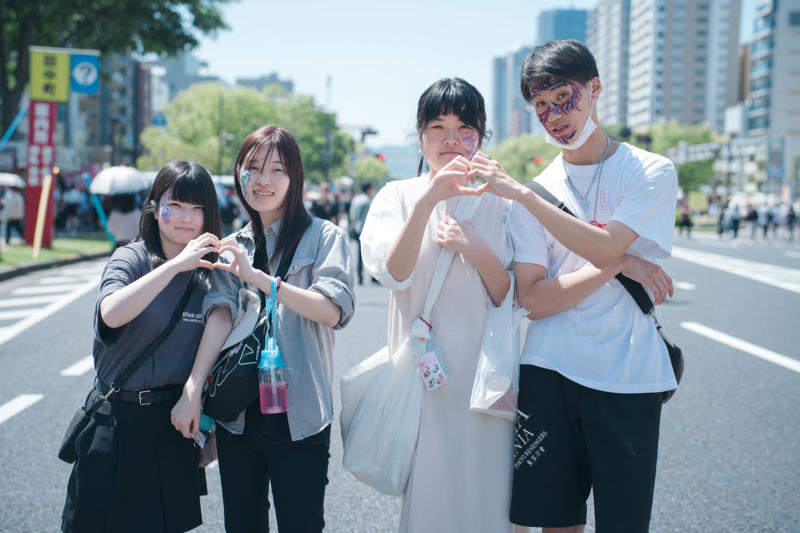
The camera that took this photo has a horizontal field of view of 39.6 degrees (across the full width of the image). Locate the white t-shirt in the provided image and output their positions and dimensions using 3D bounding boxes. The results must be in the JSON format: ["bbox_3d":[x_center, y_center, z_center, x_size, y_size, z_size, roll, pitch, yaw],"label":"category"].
[{"bbox_3d":[0.484,0.003,2.780,0.430,0.620,0.300,0,4,24],"label":"white t-shirt"}]

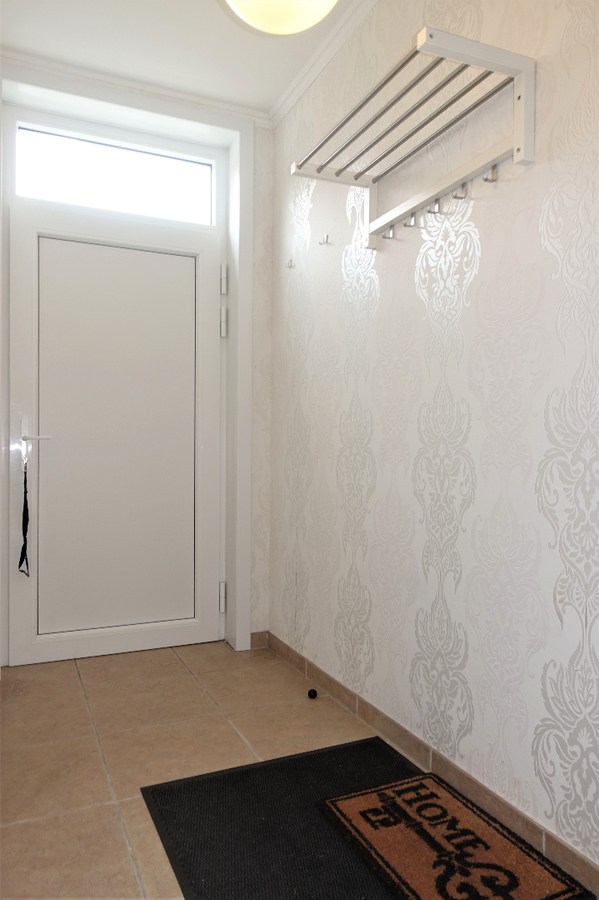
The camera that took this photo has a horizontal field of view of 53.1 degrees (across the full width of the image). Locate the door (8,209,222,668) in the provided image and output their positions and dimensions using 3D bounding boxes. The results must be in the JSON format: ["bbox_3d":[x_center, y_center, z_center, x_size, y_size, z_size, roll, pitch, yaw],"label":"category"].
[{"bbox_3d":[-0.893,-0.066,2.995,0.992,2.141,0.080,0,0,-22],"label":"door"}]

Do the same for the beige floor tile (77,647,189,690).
[{"bbox_3d":[-0.777,1.011,2.784,0.457,0.010,0.426,0,0,-24],"label":"beige floor tile"}]

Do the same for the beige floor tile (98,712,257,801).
[{"bbox_3d":[-0.409,1.013,2.006,0.457,0.010,0.427,0,0,-24],"label":"beige floor tile"}]

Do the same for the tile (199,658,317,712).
[{"bbox_3d":[-0.178,1.013,2.586,0.447,0.010,0.449,0,0,-24],"label":"tile"}]

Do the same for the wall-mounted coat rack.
[{"bbox_3d":[0.282,-0.851,1.778,0.338,0.255,0.742,0,0,-24],"label":"wall-mounted coat rack"}]

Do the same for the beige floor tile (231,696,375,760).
[{"bbox_3d":[0.013,1.014,2.185,0.447,0.010,0.429,0,0,-24],"label":"beige floor tile"}]

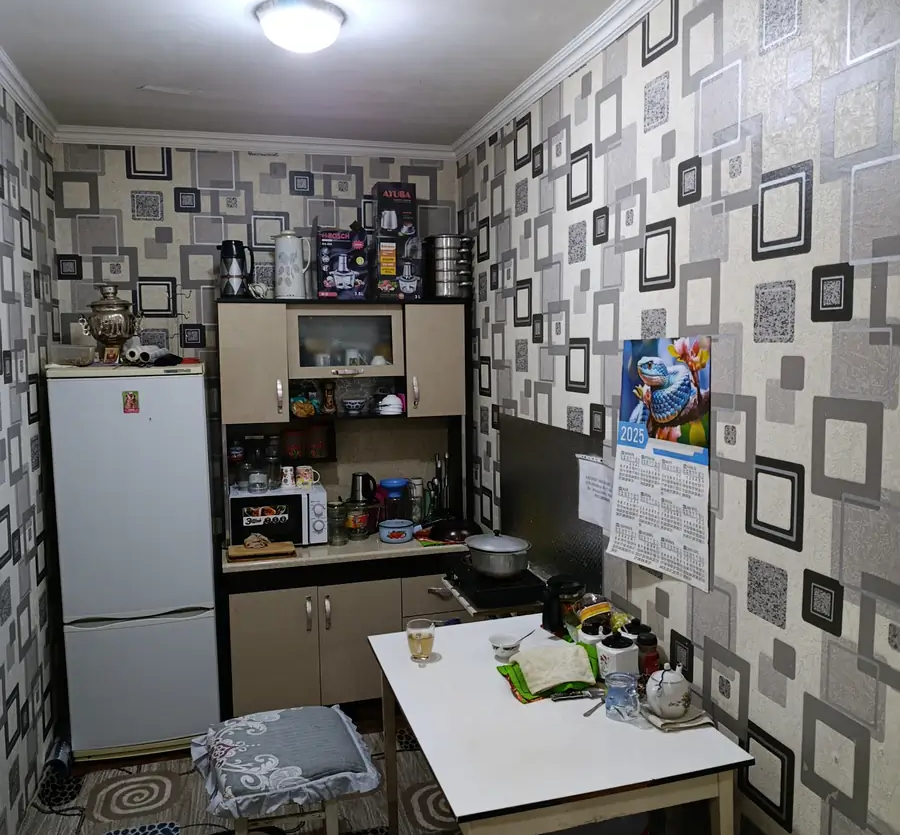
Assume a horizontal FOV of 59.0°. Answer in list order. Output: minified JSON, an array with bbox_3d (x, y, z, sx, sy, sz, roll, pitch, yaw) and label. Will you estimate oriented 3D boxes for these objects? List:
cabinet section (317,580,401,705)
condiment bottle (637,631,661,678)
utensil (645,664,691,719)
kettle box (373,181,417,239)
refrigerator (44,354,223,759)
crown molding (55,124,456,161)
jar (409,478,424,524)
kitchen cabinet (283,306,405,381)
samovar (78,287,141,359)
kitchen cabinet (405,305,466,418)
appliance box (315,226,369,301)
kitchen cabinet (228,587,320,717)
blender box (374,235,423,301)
[{"bbox_3d":[-0.461,1.007,3.863,0.384,0.556,0.470,-2,5,-15],"label":"cabinet section"},{"bbox_3d":[0.564,0.695,2.258,0.060,0.151,0.060,-2,5,-15],"label":"condiment bottle"},{"bbox_3d":[0.573,0.709,2.077,0.112,0.130,0.165,3,6,35],"label":"utensil"},{"bbox_3d":[-0.273,-0.998,3.881,0.190,0.255,0.155,-2,5,-16],"label":"kettle box"},{"bbox_3d":[-1.410,0.590,3.664,0.608,1.671,0.597,-2,5,-15],"label":"refrigerator"},{"bbox_3d":[-0.914,-1.382,3.994,1.980,0.070,0.050,-2,5,-15],"label":"crown molding"},{"bbox_3d":[-0.180,0.435,4.136,0.070,0.235,0.070,-2,5,-15],"label":"jar"},{"bbox_3d":[-0.528,-0.374,3.933,0.558,0.348,0.314,-2,5,-15],"label":"kitchen cabinet"},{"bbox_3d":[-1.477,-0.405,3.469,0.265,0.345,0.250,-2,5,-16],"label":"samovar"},{"bbox_3d":[-0.105,-0.288,4.055,0.307,0.554,0.314,-2,5,-15],"label":"kitchen cabinet"},{"bbox_3d":[-0.540,-0.735,3.915,0.244,0.334,0.223,-2,5,-15],"label":"appliance box"},{"bbox_3d":[-0.824,1.018,3.725,0.385,0.555,0.460,-2,5,-15],"label":"kitchen cabinet"},{"bbox_3d":[-0.271,-0.734,3.992,0.219,0.312,0.213,-2,5,-15],"label":"blender box"}]

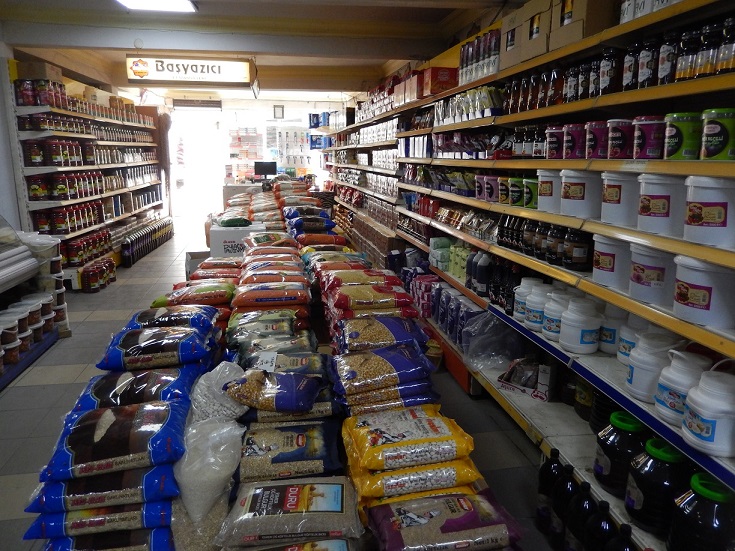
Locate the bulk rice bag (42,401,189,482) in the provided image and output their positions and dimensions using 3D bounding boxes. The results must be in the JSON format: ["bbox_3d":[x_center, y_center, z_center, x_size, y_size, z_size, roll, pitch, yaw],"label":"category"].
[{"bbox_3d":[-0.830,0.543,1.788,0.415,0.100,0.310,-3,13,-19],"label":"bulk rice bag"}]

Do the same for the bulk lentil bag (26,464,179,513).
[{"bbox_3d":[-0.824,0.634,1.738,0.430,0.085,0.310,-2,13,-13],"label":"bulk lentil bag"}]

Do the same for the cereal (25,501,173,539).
[{"bbox_3d":[-0.782,0.657,1.635,0.405,0.093,0.280,-2,13,-9],"label":"cereal"}]

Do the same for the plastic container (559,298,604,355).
[{"bbox_3d":[1.097,0.259,2.719,0.190,0.239,0.190,-5,13,-21],"label":"plastic container"}]

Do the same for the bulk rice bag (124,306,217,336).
[{"bbox_3d":[-1.010,0.249,2.769,0.450,0.100,0.300,-3,13,-15],"label":"bulk rice bag"}]

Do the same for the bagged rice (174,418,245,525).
[{"bbox_3d":[-0.545,0.666,1.832,0.230,0.150,0.380,-3,31,-11],"label":"bagged rice"}]

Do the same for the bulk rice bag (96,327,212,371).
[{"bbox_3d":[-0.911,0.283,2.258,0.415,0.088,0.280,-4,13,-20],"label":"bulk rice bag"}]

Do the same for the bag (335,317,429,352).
[{"bbox_3d":[0.038,0.239,2.291,0.390,0.095,0.275,-3,13,-13],"label":"bag"}]

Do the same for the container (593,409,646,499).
[{"bbox_3d":[0.975,0.666,2.015,0.188,0.268,0.188,-10,16,-38],"label":"container"}]

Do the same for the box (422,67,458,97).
[{"bbox_3d":[0.582,-1.512,4.192,0.215,0.205,0.205,-1,13,-10],"label":"box"}]

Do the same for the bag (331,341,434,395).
[{"bbox_3d":[0.065,0.452,2.573,0.440,0.075,0.320,-5,13,-20],"label":"bag"}]

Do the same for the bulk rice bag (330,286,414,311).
[{"bbox_3d":[0.016,0.131,3.105,0.450,0.090,0.290,-3,13,-11],"label":"bulk rice bag"}]

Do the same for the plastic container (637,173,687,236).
[{"bbox_3d":[1.042,-0.254,1.858,0.170,0.203,0.170,-8,15,-33],"label":"plastic container"}]

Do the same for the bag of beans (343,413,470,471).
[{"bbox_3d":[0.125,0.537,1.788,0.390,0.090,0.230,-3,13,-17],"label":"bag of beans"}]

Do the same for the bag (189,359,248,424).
[{"bbox_3d":[-0.512,0.418,1.850,0.220,0.210,0.200,-2,13,-9],"label":"bag"}]

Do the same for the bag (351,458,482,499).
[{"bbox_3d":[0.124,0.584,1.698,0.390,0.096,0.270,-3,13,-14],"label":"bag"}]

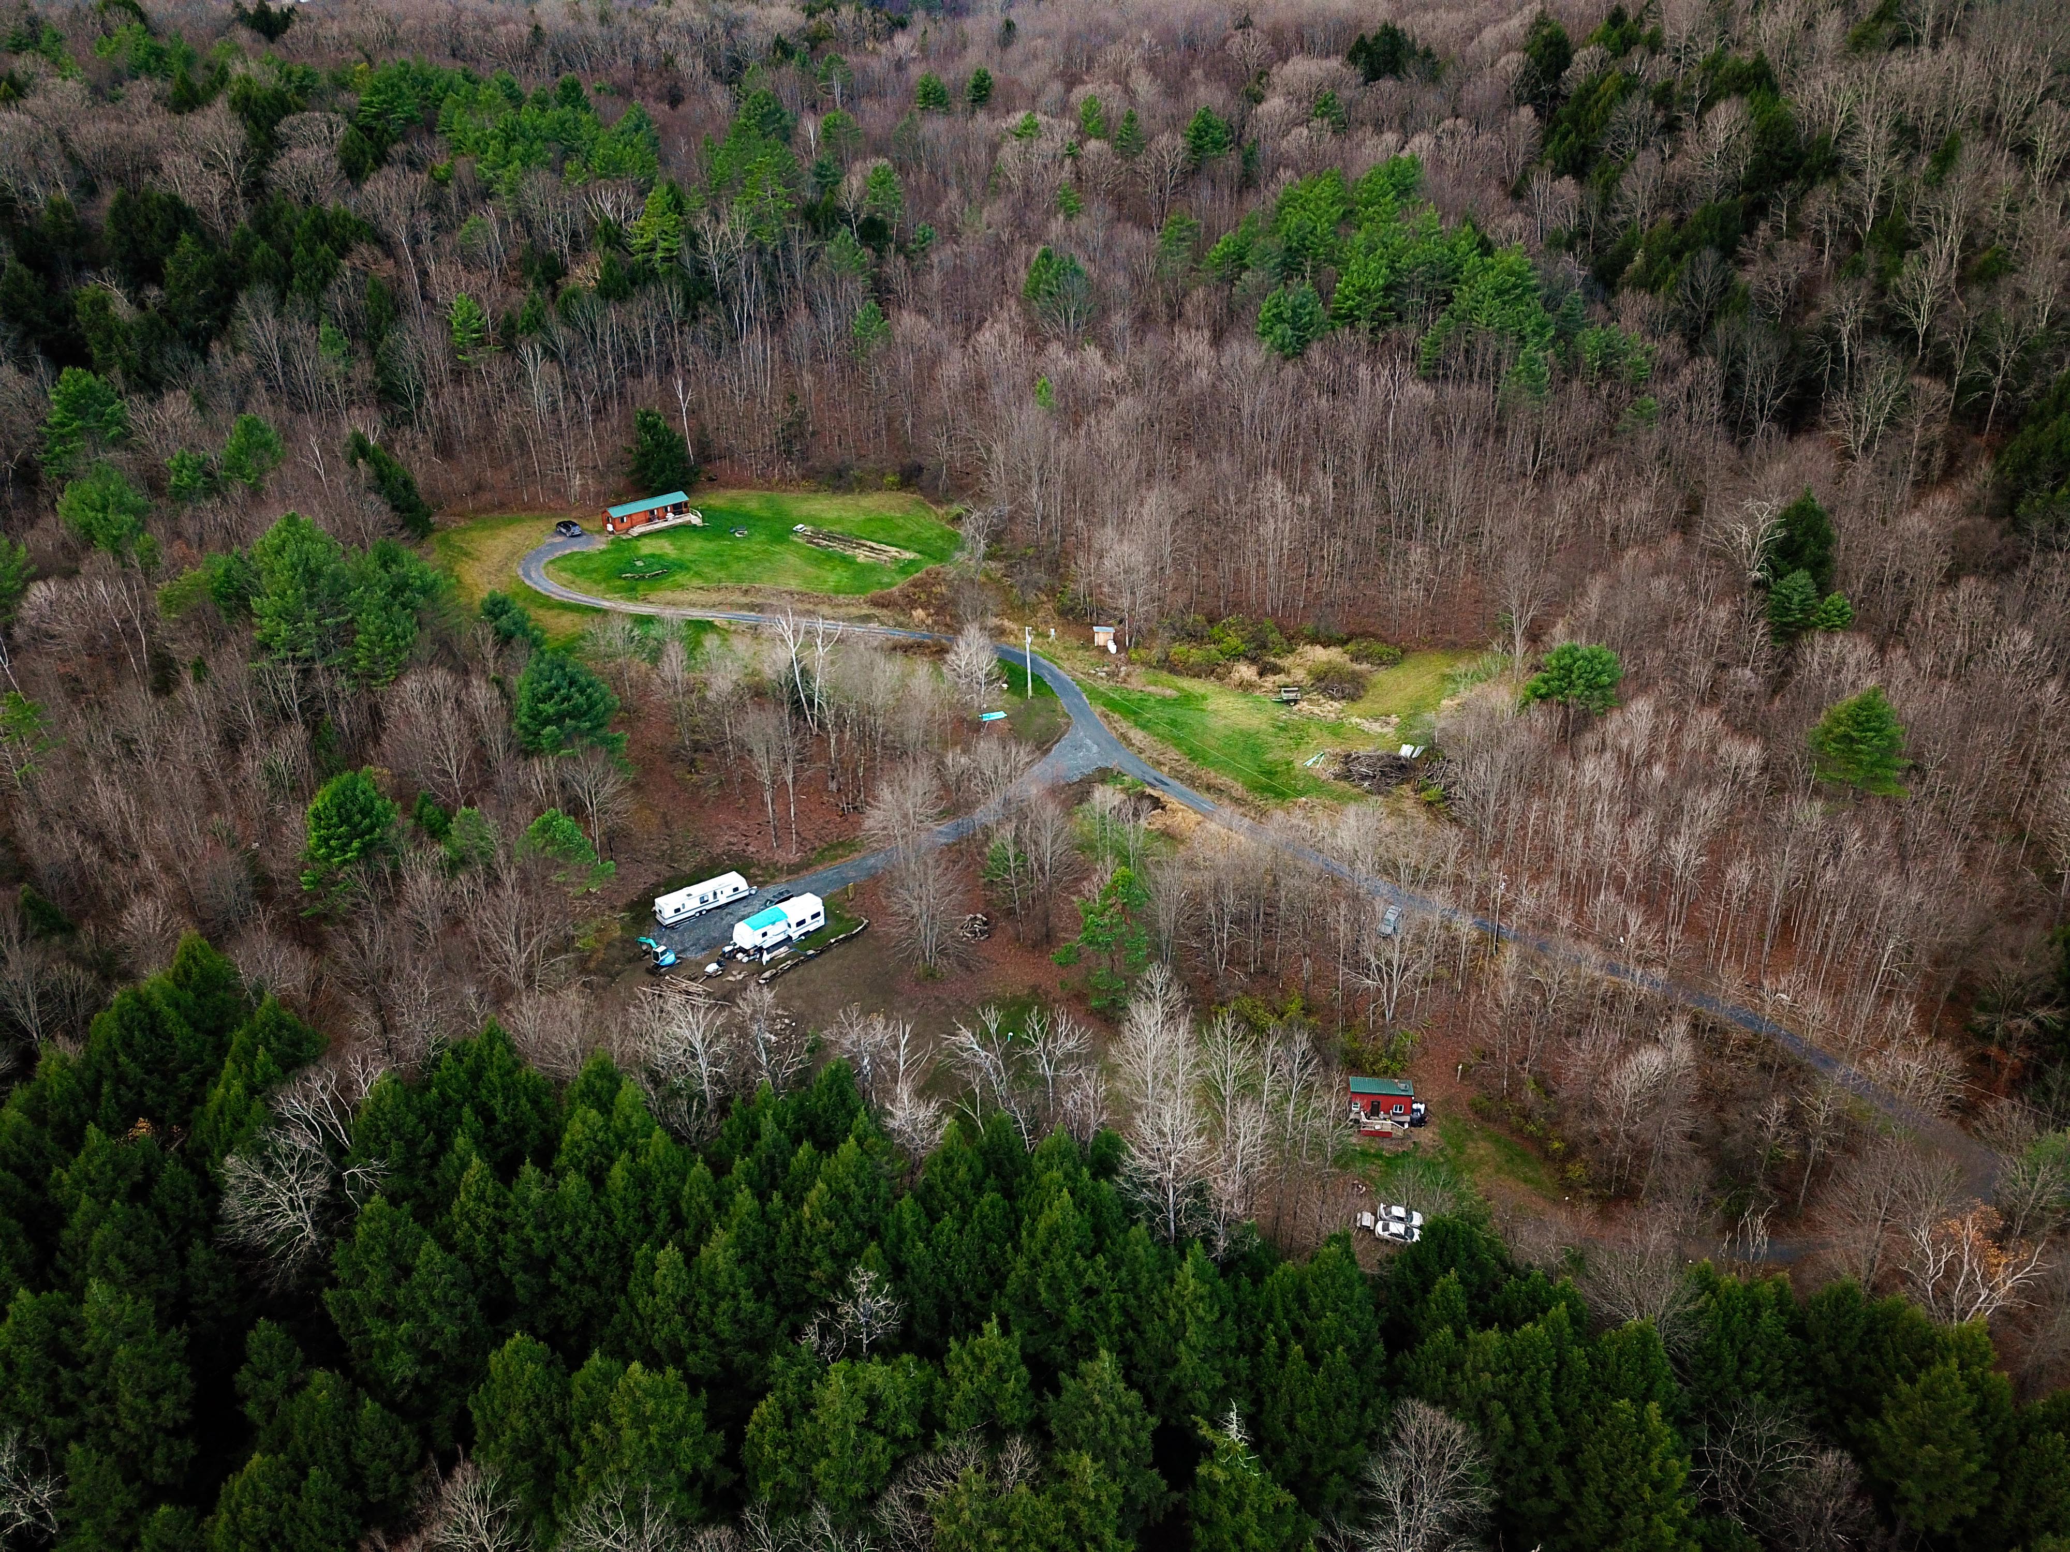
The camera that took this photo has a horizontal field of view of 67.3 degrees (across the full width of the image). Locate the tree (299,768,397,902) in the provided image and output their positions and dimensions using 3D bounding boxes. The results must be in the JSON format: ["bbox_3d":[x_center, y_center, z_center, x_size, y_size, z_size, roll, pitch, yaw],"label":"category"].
[{"bbox_3d":[-78.357,7.583,177.141,10.500,17.000,10.500,-1,27,0],"label":"tree"}]

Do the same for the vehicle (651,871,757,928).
[{"bbox_3d":[-38.630,14.174,180.666,11.300,2.650,2.450,-20,33,-32],"label":"vehicle"}]

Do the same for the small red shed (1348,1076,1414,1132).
[{"bbox_3d":[36.142,33.658,162.359,6.400,3.500,3.400,1,27,5],"label":"small red shed"}]

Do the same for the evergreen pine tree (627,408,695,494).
[{"bbox_3d":[-68.164,-58.916,281.187,11.800,16.800,11.800,-1,27,0],"label":"evergreen pine tree"}]

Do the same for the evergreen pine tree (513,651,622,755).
[{"bbox_3d":[-58.519,-7.881,194.141,13.000,17.000,13.000,-1,27,0],"label":"evergreen pine tree"}]

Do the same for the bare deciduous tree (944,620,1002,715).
[{"bbox_3d":[-7.892,-14.929,213.936,7.900,13.500,7.900,-1,27,0],"label":"bare deciduous tree"}]

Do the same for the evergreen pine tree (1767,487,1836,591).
[{"bbox_3d":[110.263,-33.304,224.141,9.200,17.000,9.200,-1,27,0],"label":"evergreen pine tree"}]

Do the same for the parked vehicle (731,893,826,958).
[{"bbox_3d":[-28.346,16.680,172.444,10.400,3.450,2.500,-23,34,-37],"label":"parked vehicle"}]

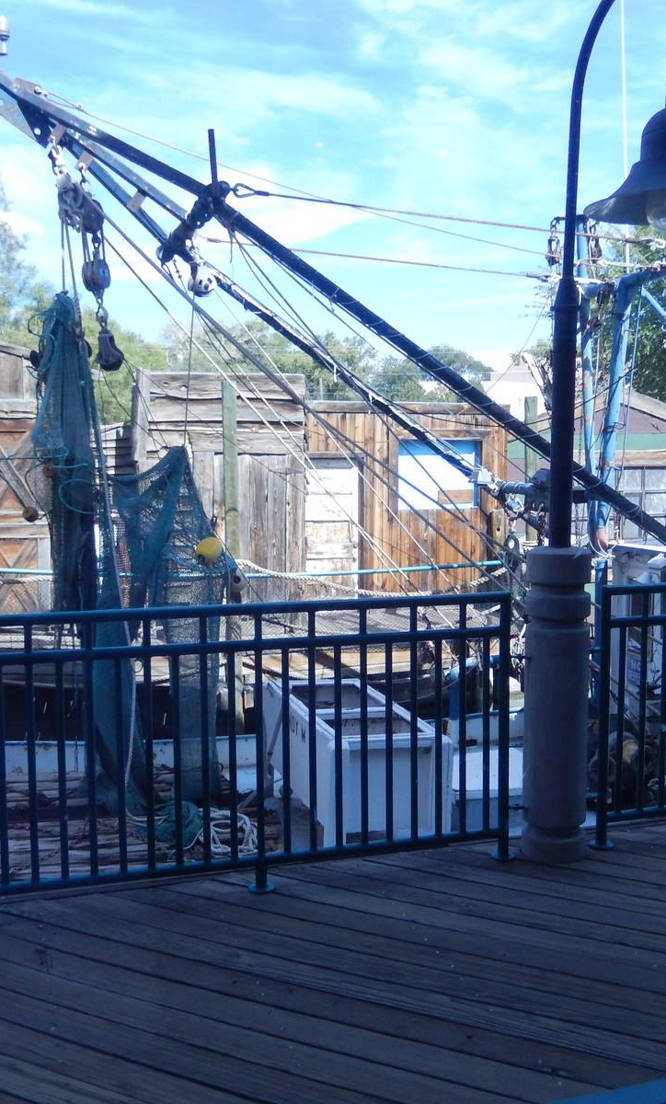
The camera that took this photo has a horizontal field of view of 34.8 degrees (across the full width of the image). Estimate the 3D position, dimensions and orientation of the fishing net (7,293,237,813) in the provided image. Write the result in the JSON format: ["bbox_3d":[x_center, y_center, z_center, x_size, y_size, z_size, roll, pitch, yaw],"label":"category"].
[{"bbox_3d":[-1.358,0.055,6.845,1.451,3.366,0.900,-1,6,-10],"label":"fishing net"}]

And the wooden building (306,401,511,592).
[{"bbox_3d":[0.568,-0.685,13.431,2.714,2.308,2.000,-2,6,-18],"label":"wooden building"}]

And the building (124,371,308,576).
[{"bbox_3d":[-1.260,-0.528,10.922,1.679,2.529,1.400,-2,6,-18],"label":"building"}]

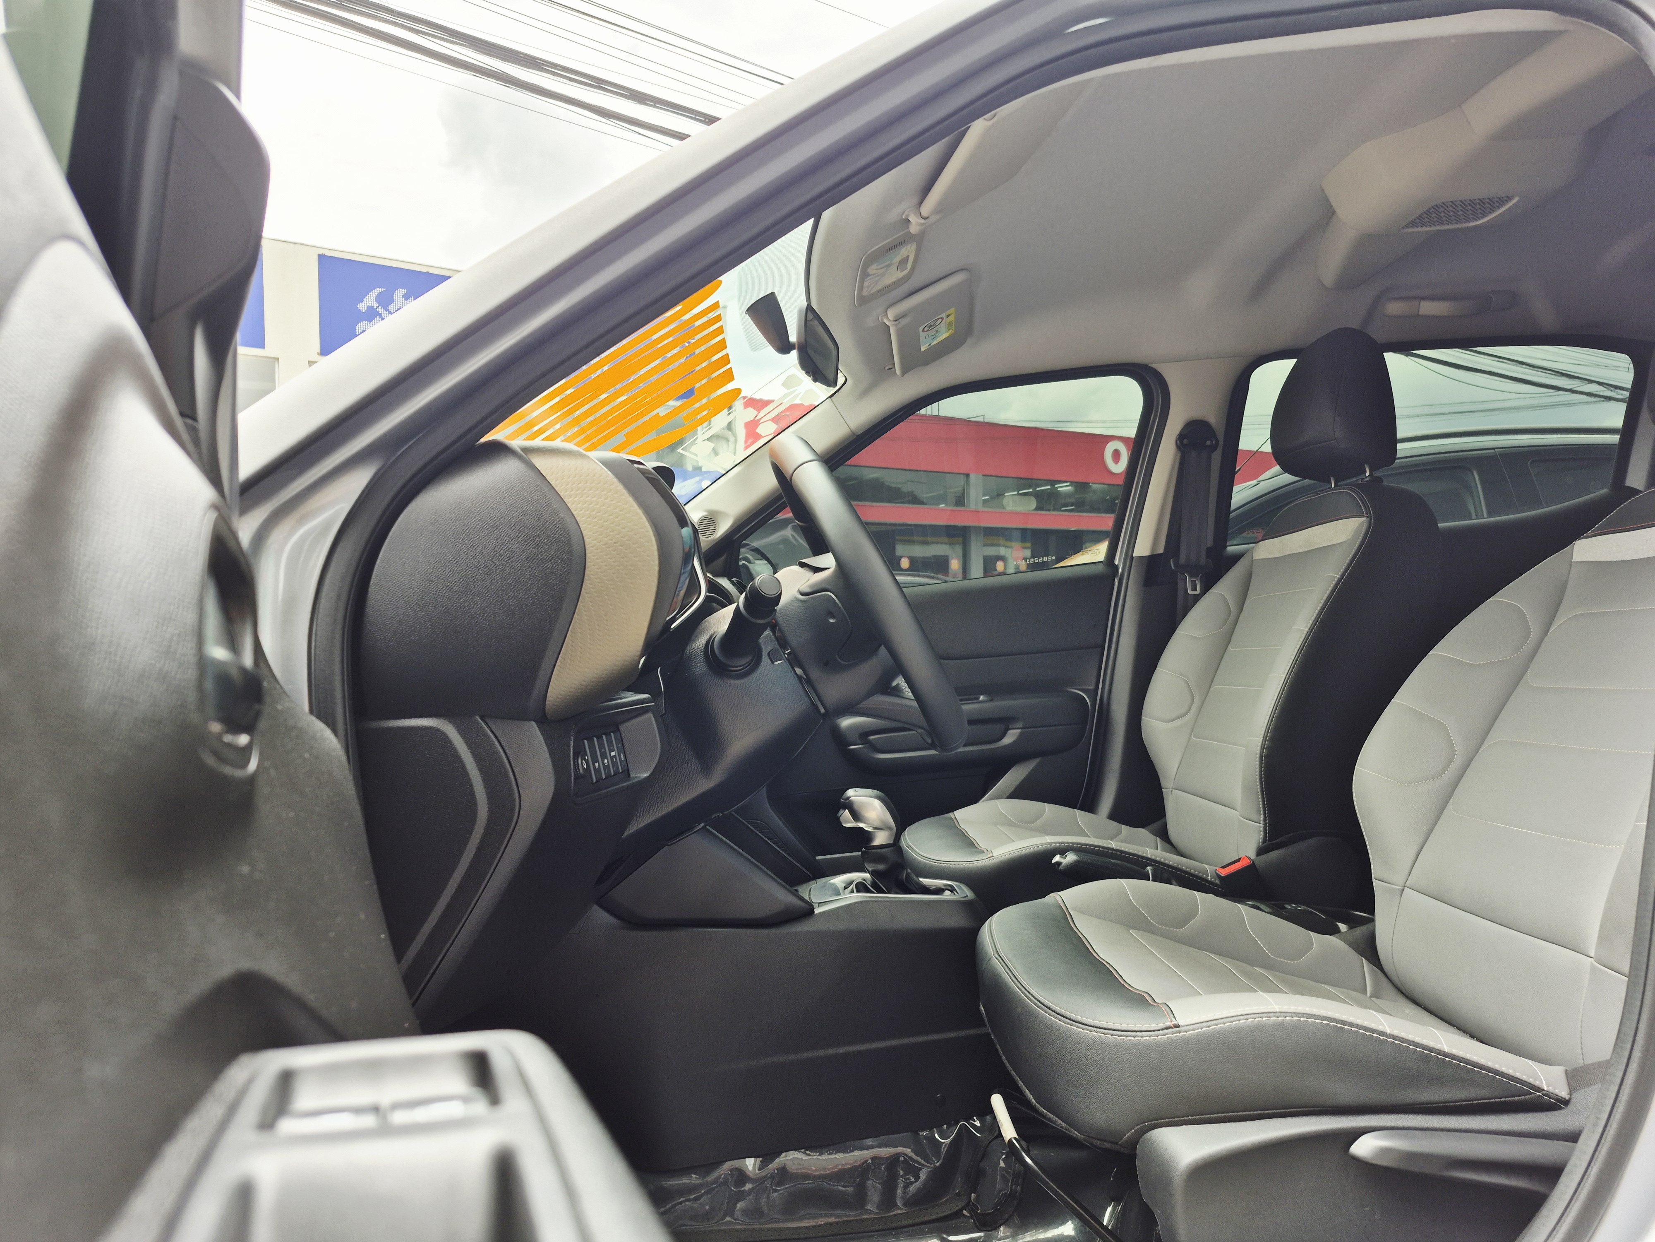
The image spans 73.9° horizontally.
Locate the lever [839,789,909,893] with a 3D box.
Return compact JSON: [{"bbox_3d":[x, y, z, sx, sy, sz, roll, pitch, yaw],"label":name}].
[{"bbox_3d":[0.060,0.282,1.410,0.085,0.128,0.050,-1,1,-3],"label":"lever"}]

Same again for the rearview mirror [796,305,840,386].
[{"bbox_3d":[-0.013,-0.354,1.420,0.032,0.058,0.230,3,2,9],"label":"rearview mirror"}]

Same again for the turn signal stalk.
[{"bbox_3d":[-0.067,0.002,0.943,0.032,0.032,0.135,-1,-23,-17],"label":"turn signal stalk"}]

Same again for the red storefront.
[{"bbox_3d":[4.795,-2.081,27.061,17.500,4.800,3.000,-2,2,-34],"label":"red storefront"}]

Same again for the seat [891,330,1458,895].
[{"bbox_3d":[0.508,0.033,1.810,0.770,1.000,0.510,-1,1,-3],"label":"seat"}]

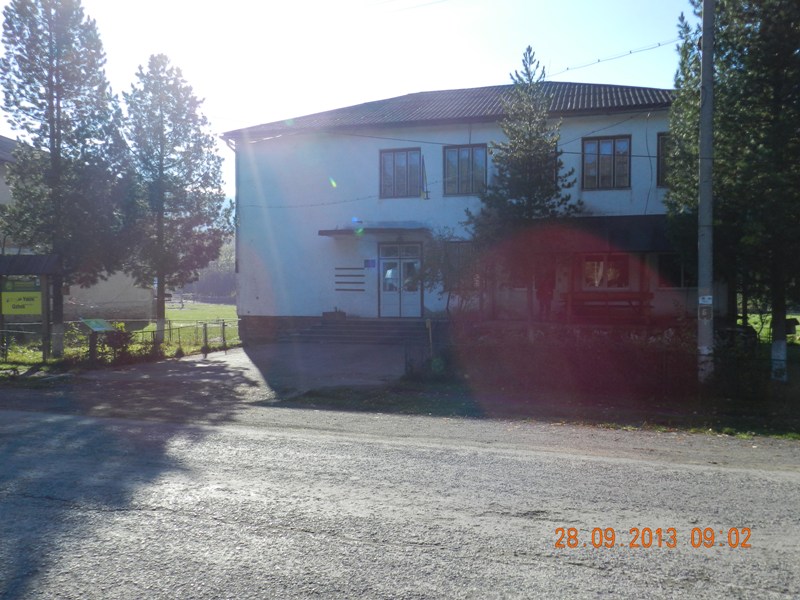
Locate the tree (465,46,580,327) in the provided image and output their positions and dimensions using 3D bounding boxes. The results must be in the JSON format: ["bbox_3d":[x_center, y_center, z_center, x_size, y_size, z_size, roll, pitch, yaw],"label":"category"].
[{"bbox_3d":[3.190,-2.578,16.767,2.982,7.939,2.982,0,1,16],"label":"tree"}]

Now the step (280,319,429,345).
[{"bbox_3d":[-1.111,1.042,21.926,5.050,0.680,2.700,0,1,16],"label":"step"}]

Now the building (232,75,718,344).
[{"bbox_3d":[3.343,-3.818,27.360,17.650,10.390,12.100,0,1,16],"label":"building"}]

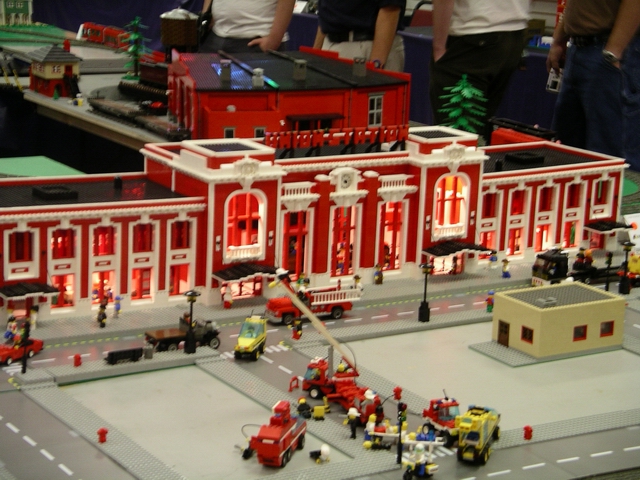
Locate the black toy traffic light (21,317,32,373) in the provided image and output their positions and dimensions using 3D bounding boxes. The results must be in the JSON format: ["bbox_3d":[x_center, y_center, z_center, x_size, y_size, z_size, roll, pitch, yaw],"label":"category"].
[{"bbox_3d":[-0.488,0.177,2.572,0.015,0.087,0.009,-6,16,-31],"label":"black toy traffic light"}]

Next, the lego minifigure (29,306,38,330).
[{"bbox_3d":[-0.517,0.141,2.814,0.015,0.045,0.022,-3,13,-22],"label":"lego minifigure"}]

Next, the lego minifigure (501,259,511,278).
[{"bbox_3d":[0.395,0.058,3.269,0.018,0.043,0.023,0,13,-13],"label":"lego minifigure"}]

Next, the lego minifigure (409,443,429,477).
[{"bbox_3d":[0.139,0.309,2.189,0.016,0.043,0.022,-9,17,-39],"label":"lego minifigure"}]

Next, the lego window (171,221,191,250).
[{"bbox_3d":[-0.261,-0.009,2.921,0.041,0.057,0.010,-6,15,-32],"label":"lego window"}]

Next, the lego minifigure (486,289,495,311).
[{"bbox_3d":[0.335,0.121,3.046,0.023,0.042,0.016,10,15,30],"label":"lego minifigure"}]

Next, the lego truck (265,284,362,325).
[{"bbox_3d":[-0.011,0.118,2.938,0.175,0.058,0.058,-6,15,-32],"label":"lego truck"}]

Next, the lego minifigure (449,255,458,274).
[{"bbox_3d":[0.288,0.052,3.341,0.023,0.042,0.016,9,14,25],"label":"lego minifigure"}]

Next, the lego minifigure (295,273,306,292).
[{"bbox_3d":[-0.037,0.085,3.125,0.018,0.040,0.013,-5,15,-32],"label":"lego minifigure"}]

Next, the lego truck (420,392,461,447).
[{"bbox_3d":[0.193,0.269,2.328,0.043,0.062,0.082,-5,15,-32],"label":"lego truck"}]

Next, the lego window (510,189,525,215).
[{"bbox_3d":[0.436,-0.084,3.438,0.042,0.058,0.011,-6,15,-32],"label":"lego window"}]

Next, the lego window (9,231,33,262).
[{"bbox_3d":[-0.537,0.013,2.794,0.045,0.056,0.012,-5,15,-32],"label":"lego window"}]

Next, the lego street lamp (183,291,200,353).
[{"bbox_3d":[-0.224,0.142,2.707,0.030,0.111,0.030,2,12,0],"label":"lego street lamp"}]

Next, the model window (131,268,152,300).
[{"bbox_3d":[-0.333,0.082,2.897,0.041,0.062,0.010,-6,15,-32],"label":"model window"}]

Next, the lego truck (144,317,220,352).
[{"bbox_3d":[-0.242,0.166,2.752,0.126,0.058,0.050,-6,15,-32],"label":"lego truck"}]

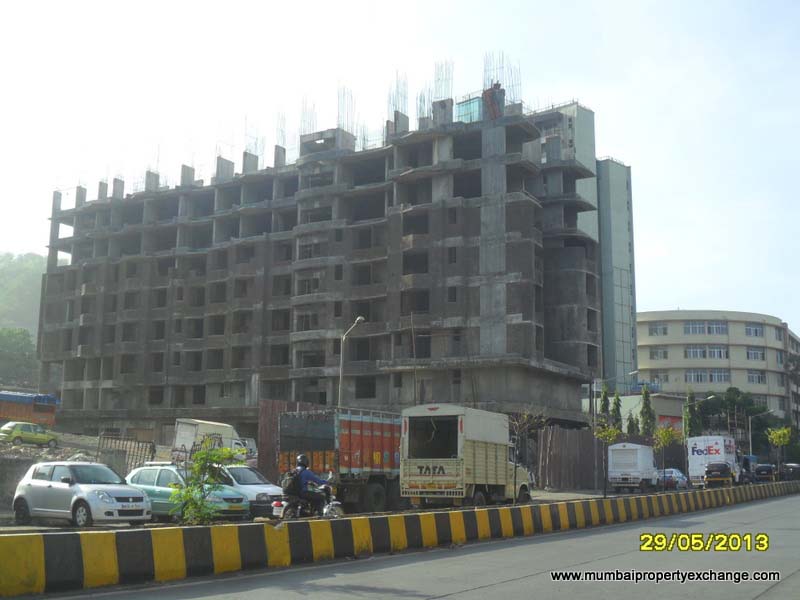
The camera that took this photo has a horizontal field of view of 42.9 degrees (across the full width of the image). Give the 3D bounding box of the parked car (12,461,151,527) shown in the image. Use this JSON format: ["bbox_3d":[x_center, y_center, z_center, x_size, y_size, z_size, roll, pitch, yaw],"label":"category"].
[{"bbox_3d":[-7.770,4.773,24.901,3.730,1.520,1.710,-7,-12,35],"label":"parked car"}]

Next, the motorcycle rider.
[{"bbox_3d":[-1.833,3.808,20.600,0.580,1.300,0.800,-7,-12,33],"label":"motorcycle rider"}]

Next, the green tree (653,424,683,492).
[{"bbox_3d":[7.971,4.708,30.300,0.880,2.000,0.850,-2,-10,14],"label":"green tree"}]

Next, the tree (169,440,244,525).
[{"bbox_3d":[-2.455,2.315,12.900,0.930,1.060,0.850,0,-10,0],"label":"tree"}]

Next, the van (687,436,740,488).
[{"bbox_3d":[19.175,9.938,62.000,2.100,3.000,5.000,-5,-12,29],"label":"van"}]

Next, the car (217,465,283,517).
[{"bbox_3d":[-4.800,5.618,29.677,3.650,1.500,1.620,-7,-12,34],"label":"car"}]

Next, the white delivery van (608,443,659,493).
[{"bbox_3d":[13.231,9.499,57.500,1.800,2.720,4.600,-5,-11,28],"label":"white delivery van"}]

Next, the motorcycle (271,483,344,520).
[{"bbox_3d":[-1.846,4.183,20.400,0.750,1.120,2.080,-7,-12,33],"label":"motorcycle"}]

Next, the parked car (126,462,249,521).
[{"bbox_3d":[-5.600,5.117,26.719,3.680,1.530,1.660,-8,-13,37],"label":"parked car"}]

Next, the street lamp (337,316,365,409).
[{"bbox_3d":[-2.122,4.593,43.148,1.250,7.900,0.250,-6,-12,30],"label":"street lamp"}]

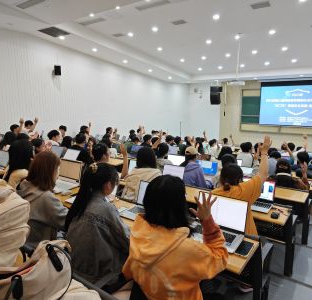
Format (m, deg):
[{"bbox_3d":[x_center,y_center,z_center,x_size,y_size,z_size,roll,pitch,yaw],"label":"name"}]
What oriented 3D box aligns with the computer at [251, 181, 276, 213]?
[{"bbox_3d":[0.972,0.435,2.636,0.330,0.220,0.300,7,15,37],"label":"computer"}]

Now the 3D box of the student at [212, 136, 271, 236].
[{"bbox_3d":[0.671,0.593,2.275,0.520,1.420,0.660,7,14,37],"label":"student"}]

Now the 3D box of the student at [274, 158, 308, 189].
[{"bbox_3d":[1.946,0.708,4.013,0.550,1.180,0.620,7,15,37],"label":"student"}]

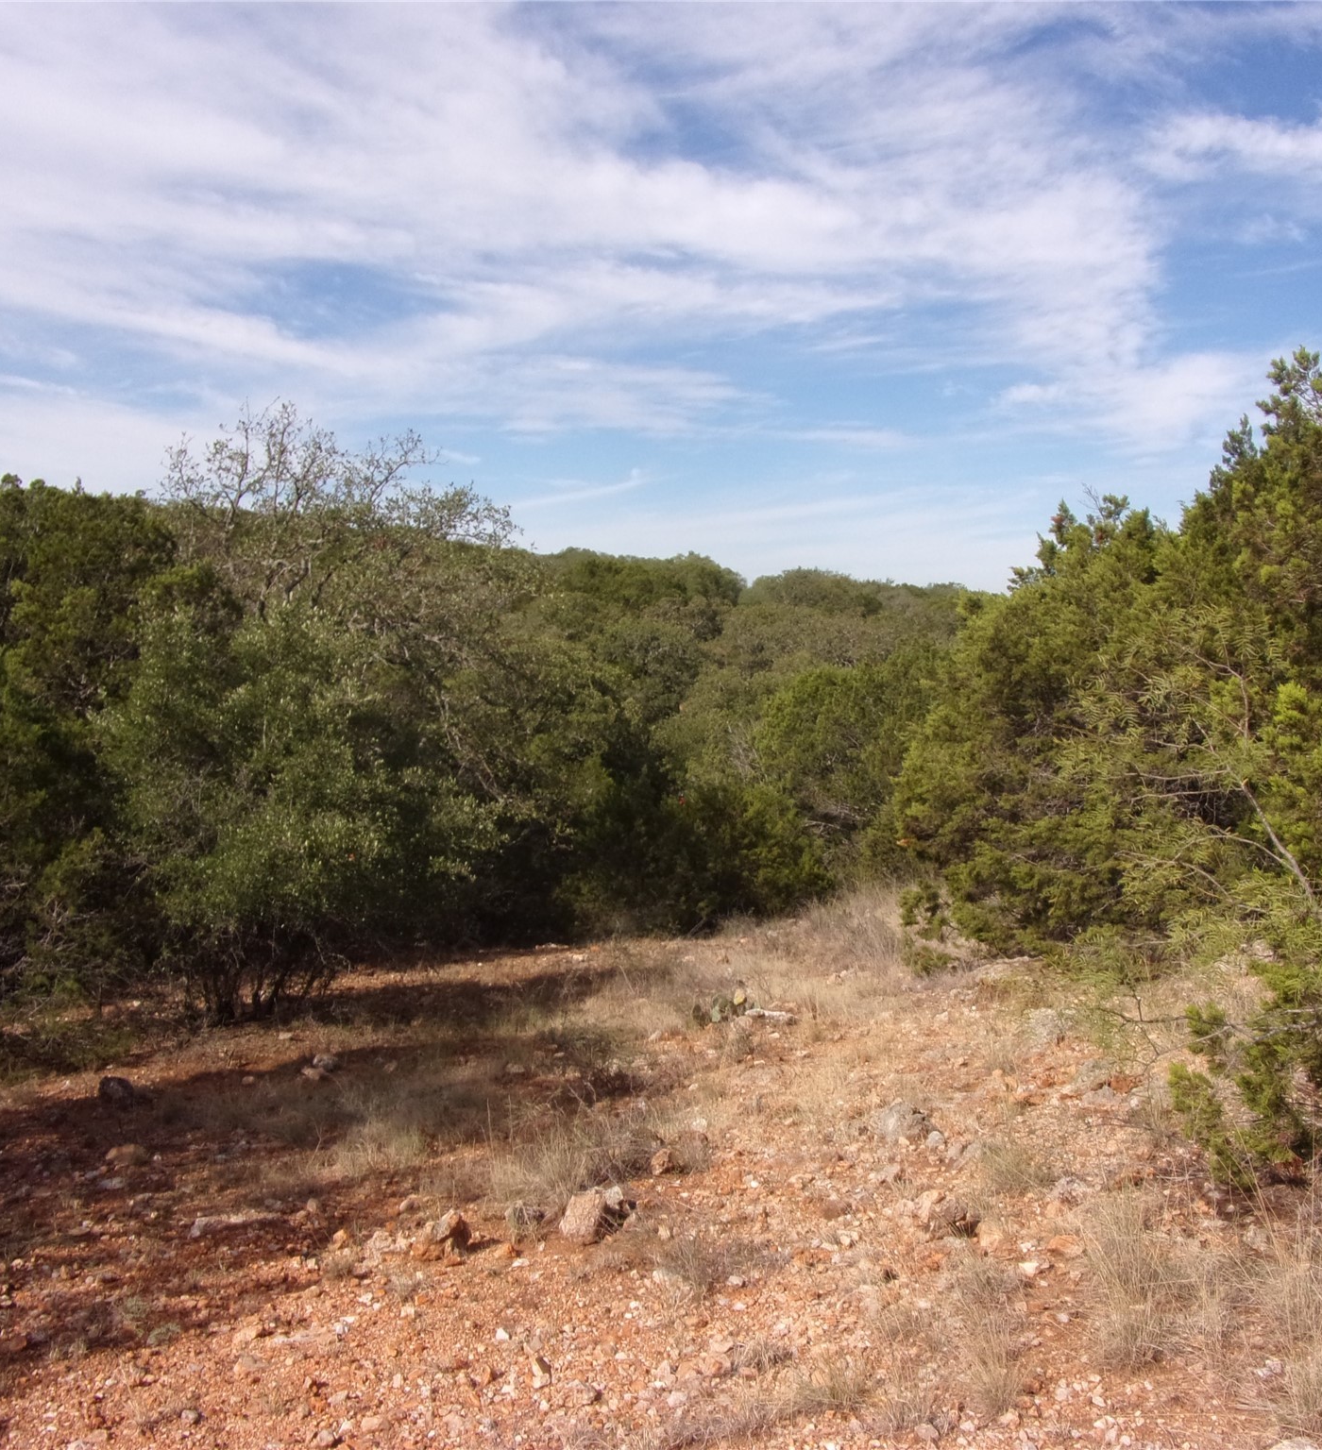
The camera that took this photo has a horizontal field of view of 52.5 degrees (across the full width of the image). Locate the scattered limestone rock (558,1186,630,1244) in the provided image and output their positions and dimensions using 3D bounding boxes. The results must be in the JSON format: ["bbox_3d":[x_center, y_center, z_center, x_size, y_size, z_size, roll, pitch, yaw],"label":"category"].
[{"bbox_3d":[-0.231,1.679,4.600,0.235,0.170,0.190,0,2,-3],"label":"scattered limestone rock"}]

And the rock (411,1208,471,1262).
[{"bbox_3d":[-0.730,1.695,4.450,0.200,0.145,0.165,0,2,-9],"label":"rock"}]

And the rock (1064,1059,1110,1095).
[{"bbox_3d":[2.034,1.680,6.400,0.220,0.130,0.180,1,2,18],"label":"rock"}]

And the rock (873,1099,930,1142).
[{"bbox_3d":[1.048,1.727,5.850,0.250,0.145,0.200,0,2,10],"label":"rock"}]

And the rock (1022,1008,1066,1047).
[{"bbox_3d":[2.024,1.604,7.100,0.230,0.165,0.200,1,2,16],"label":"rock"}]

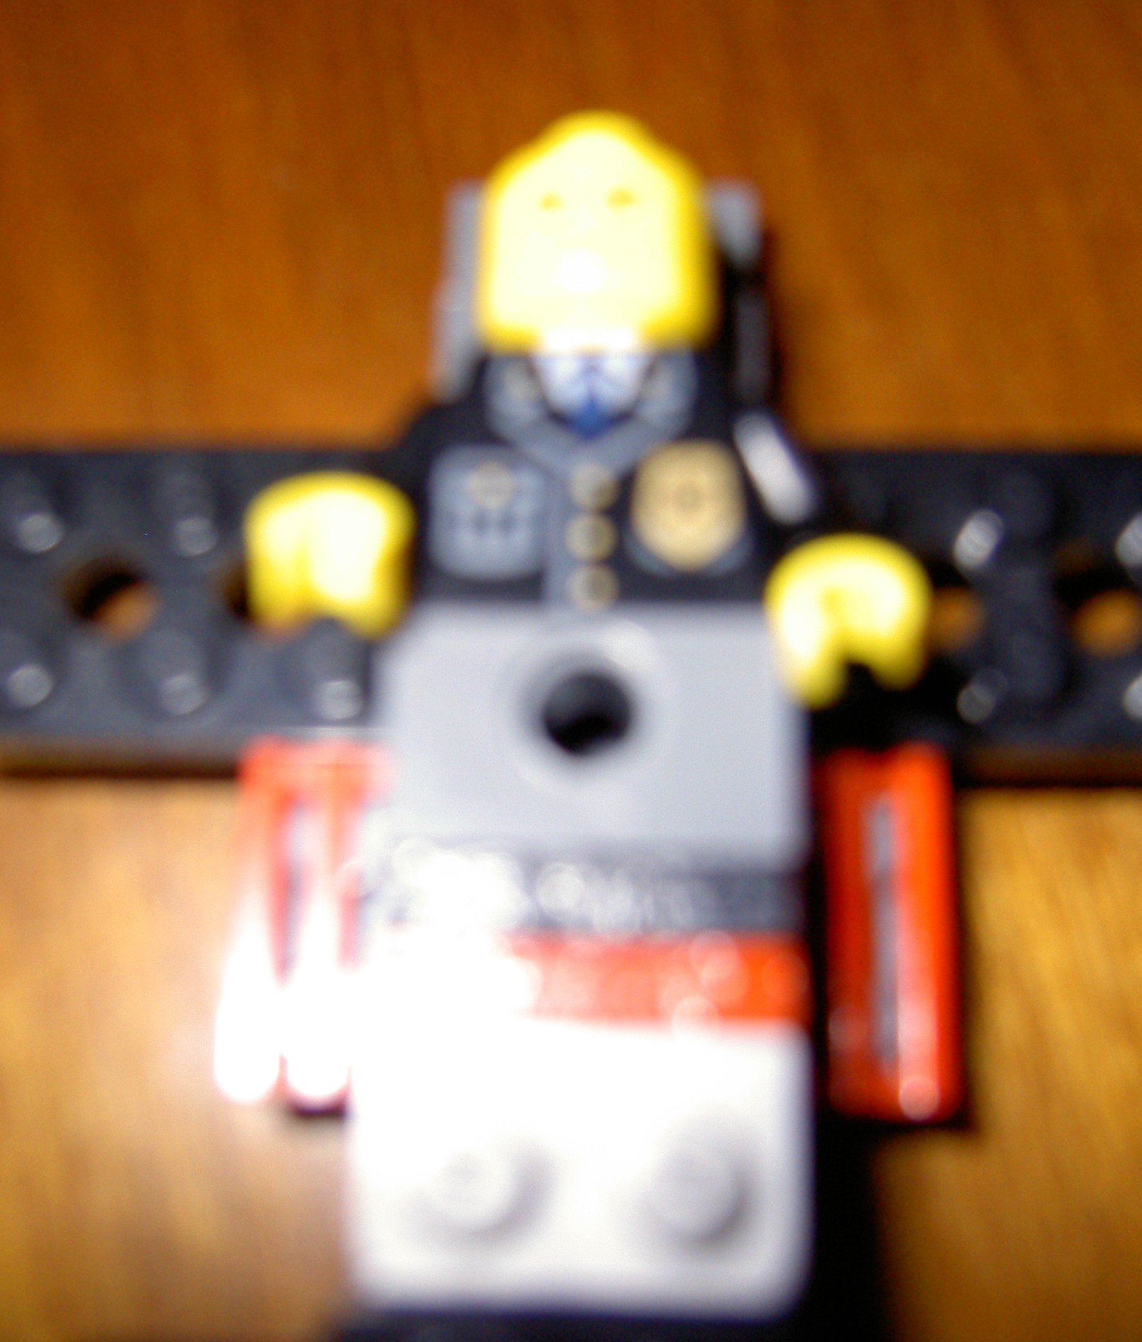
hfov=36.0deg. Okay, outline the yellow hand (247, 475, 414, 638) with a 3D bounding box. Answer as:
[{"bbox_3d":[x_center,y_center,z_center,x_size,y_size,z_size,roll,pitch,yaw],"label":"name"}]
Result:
[{"bbox_3d":[-0.010,-0.005,0.070,0.005,0.005,0.006,-9,31,9],"label":"yellow hand"}]

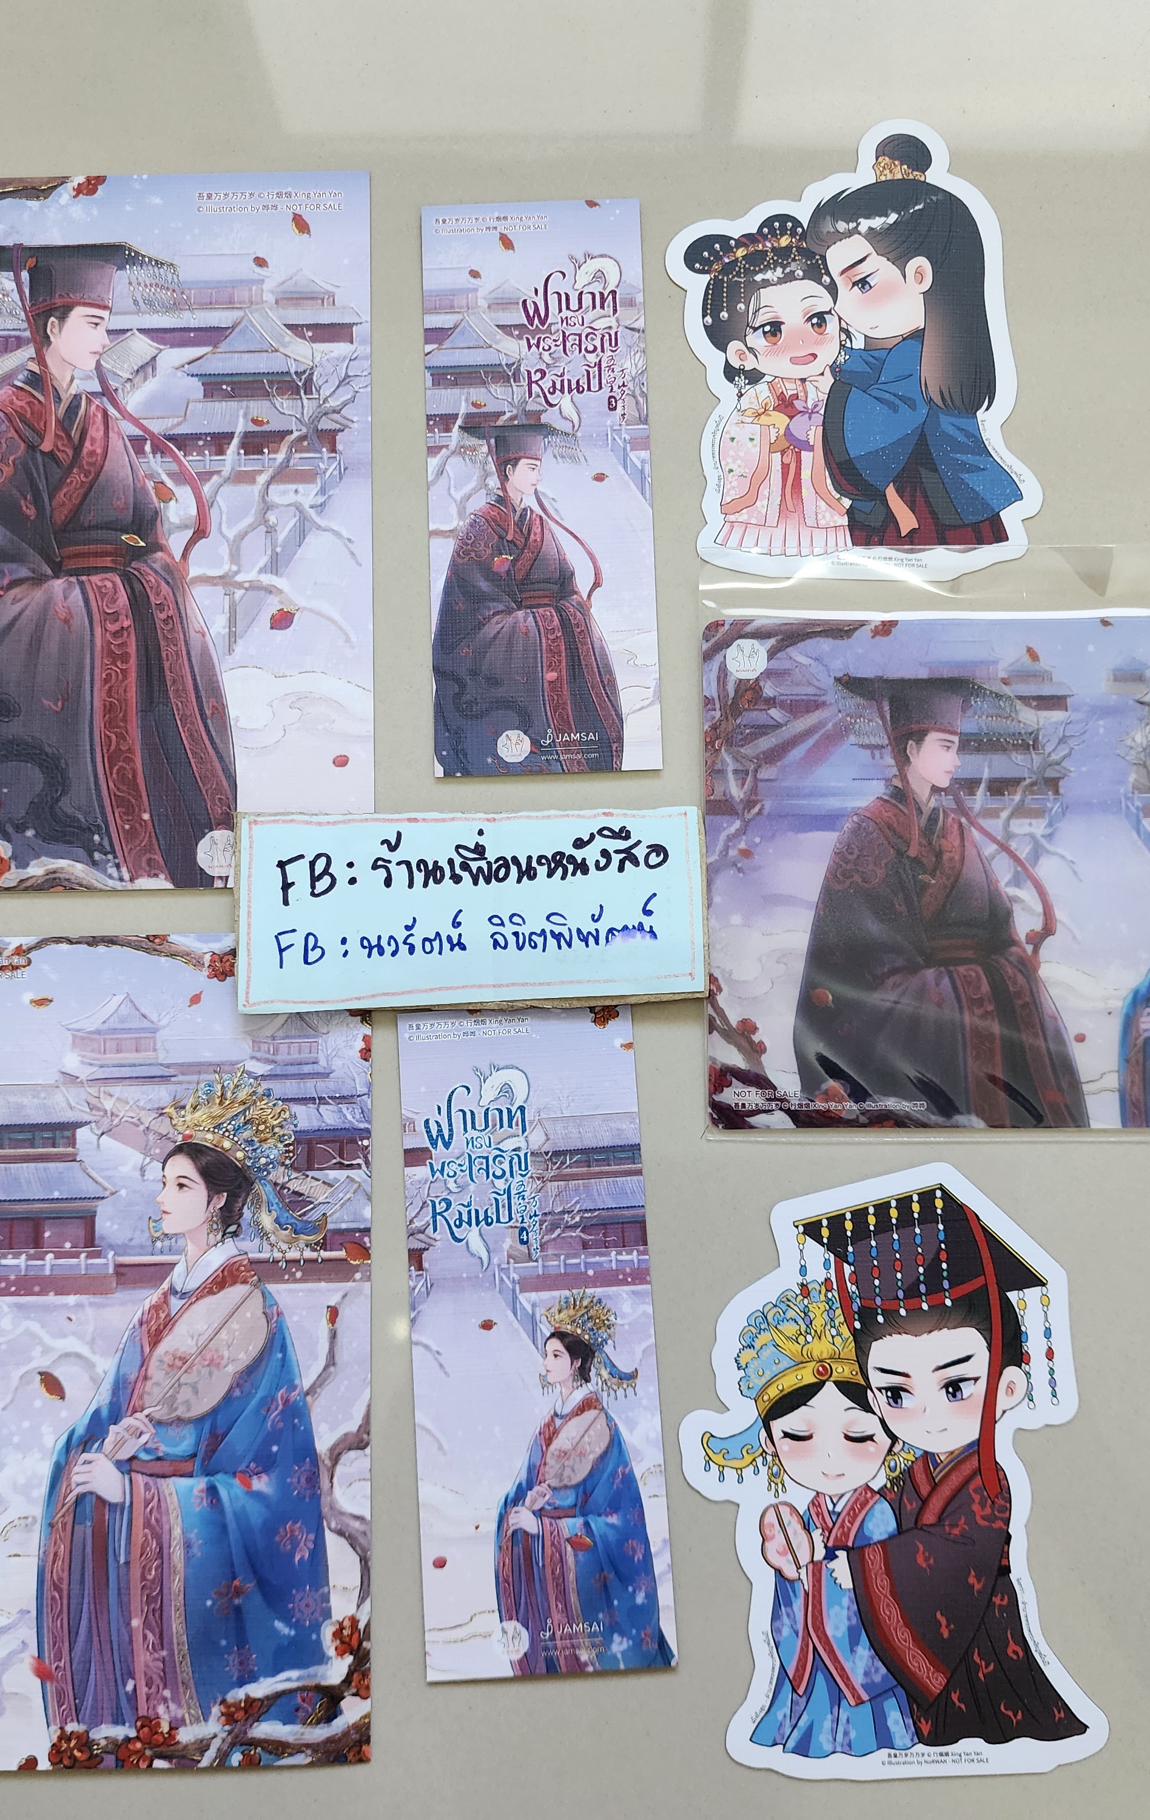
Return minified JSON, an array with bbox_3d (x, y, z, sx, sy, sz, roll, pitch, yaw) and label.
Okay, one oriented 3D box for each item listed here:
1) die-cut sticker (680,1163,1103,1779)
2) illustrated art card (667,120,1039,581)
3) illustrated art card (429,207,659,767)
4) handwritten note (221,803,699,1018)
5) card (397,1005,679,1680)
[{"bbox_3d":[0.058,0.103,0.300,0.076,0.002,0.110,-2,82,0],"label":"die-cut sticker"},{"bbox_3d":[0.057,-0.117,0.333,0.076,0.002,0.102,-1,82,0],"label":"illustrated art card"},{"bbox_3d":[-0.007,-0.088,0.329,0.046,0.002,0.123,-2,82,0],"label":"illustrated art card"},{"bbox_3d":[-0.020,-0.001,0.315,0.091,0.005,0.038,-2,82,0],"label":"handwritten note"},{"bbox_3d":[-0.008,0.080,0.304,0.046,0.002,0.123,-4,82,0],"label":"card"}]

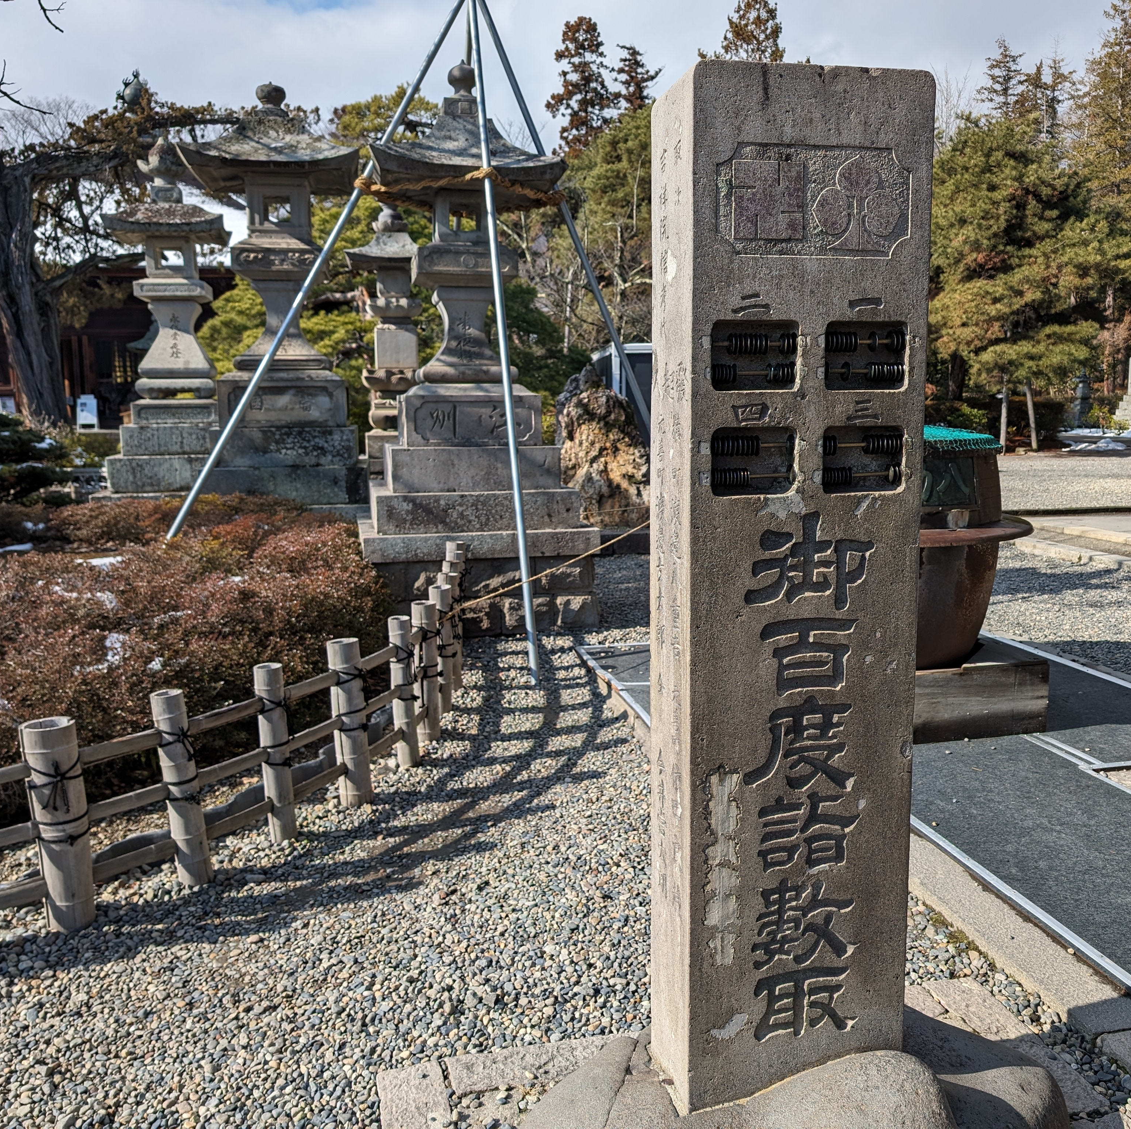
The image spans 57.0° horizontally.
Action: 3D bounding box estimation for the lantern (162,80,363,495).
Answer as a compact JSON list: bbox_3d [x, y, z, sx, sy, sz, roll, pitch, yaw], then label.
[{"bbox_3d":[-2.212,-2.074,8.094,1.280,3.166,1.280,-2,9,-13],"label":"lantern"}]

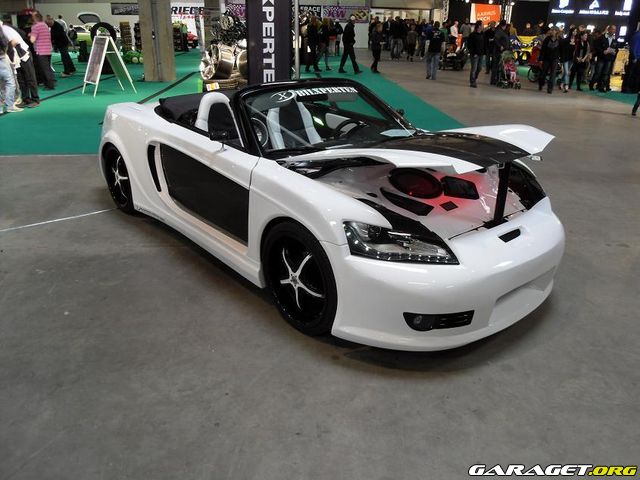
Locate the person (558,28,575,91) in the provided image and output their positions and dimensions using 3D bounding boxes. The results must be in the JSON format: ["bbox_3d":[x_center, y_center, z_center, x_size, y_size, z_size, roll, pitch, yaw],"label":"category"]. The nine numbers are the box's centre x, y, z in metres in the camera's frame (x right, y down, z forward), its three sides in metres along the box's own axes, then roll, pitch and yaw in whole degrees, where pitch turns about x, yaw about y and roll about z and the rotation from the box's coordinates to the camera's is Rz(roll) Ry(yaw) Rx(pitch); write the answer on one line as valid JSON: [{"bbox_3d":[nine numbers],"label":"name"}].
[{"bbox_3d":[6.868,-5.002,14.425,0.500,1.670,0.360,6,24,9],"label":"person"}]

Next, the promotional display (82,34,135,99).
[{"bbox_3d":[-4.567,-3.797,11.233,0.930,1.200,0.670,-19,31,-40],"label":"promotional display"}]

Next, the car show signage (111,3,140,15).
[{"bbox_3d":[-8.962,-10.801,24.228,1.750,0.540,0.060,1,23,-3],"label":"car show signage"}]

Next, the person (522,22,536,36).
[{"bbox_3d":[9.660,-9.234,24.280,0.500,1.740,0.350,8,24,14],"label":"person"}]

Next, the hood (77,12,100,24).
[{"bbox_3d":[-10.251,-9.807,22.973,1.200,0.550,0.750,-2,24,-9],"label":"hood"}]

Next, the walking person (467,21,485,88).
[{"bbox_3d":[4.338,-5.150,14.405,0.420,1.750,0.500,14,26,28],"label":"walking person"}]

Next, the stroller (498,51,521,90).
[{"bbox_3d":[5.629,-5.049,15.361,0.460,1.000,0.680,-9,25,-24],"label":"stroller"}]

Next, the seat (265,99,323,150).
[{"bbox_3d":[-0.106,-0.770,4.249,0.500,0.880,0.760,-18,30,-38],"label":"seat"}]

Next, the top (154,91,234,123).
[{"bbox_3d":[-0.736,-1.144,4.443,1.150,0.200,0.500,-18,30,-38],"label":"top"}]

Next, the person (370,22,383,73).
[{"bbox_3d":[1.908,-6.461,17.330,0.380,1.620,0.480,12,26,23],"label":"person"}]

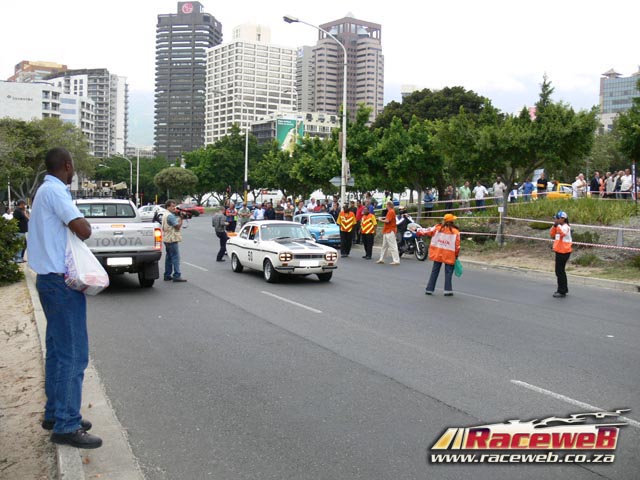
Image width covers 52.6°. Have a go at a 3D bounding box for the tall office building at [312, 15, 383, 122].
[{"bbox_3d":[17.478,-76.843,390.000,32.000,117.000,32.000,-2,4,-40],"label":"tall office building"}]

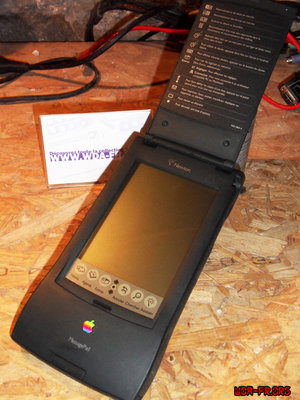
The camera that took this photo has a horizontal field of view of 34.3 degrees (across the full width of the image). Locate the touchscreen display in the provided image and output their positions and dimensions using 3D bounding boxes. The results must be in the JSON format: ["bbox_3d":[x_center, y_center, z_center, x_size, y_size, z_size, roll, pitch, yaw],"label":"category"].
[{"bbox_3d":[-0.003,0.027,0.393,0.075,0.007,0.122,21,60,18],"label":"touchscreen display"}]

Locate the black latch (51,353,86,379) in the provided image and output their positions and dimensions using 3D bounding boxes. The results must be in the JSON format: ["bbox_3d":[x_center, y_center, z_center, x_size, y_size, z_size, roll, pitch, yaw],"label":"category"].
[{"bbox_3d":[-0.058,0.116,0.338,0.026,0.005,0.007,21,62,15],"label":"black latch"}]

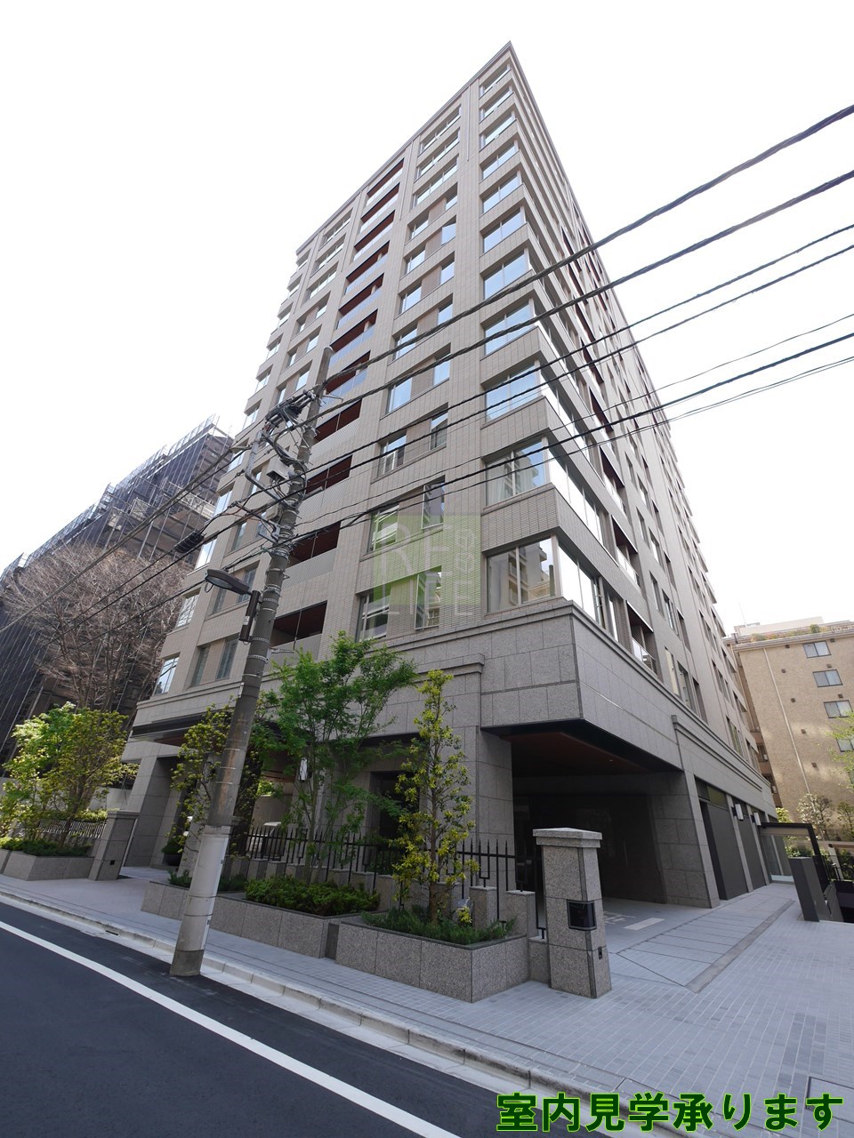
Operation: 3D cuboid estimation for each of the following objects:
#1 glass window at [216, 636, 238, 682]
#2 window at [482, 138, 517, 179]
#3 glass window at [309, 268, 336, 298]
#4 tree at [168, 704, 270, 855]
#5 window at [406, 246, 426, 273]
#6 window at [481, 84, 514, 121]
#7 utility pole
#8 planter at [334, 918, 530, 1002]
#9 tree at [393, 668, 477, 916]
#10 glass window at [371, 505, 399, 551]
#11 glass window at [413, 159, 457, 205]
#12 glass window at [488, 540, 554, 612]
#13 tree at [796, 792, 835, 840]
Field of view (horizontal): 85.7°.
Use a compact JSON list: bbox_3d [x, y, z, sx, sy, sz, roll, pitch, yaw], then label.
[{"bbox_3d":[-8.262,3.782,19.412,1.017,1.919,0.140,-18,-36,34],"label":"glass window"},{"bbox_3d":[3.718,-20.652,23.529,2.082,2.148,0.140,-18,-36,34],"label":"window"},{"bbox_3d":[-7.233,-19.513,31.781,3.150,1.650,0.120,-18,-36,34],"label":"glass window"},{"bbox_3d":[-4.760,4.944,10.685,1.850,3.650,1.750,-18,-36,34],"label":"tree"},{"bbox_3d":[-0.575,-16.448,24.831,1.673,2.132,0.140,-18,-36,34],"label":"window"},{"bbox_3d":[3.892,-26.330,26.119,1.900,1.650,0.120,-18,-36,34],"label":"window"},{"bbox_3d":[-2.791,-0.262,8.823,0.400,12.300,0.400,-18,-36,34],"label":"utility pole"},{"bbox_3d":[0.070,5.043,6.125,2.120,0.470,1.320,-18,-36,34],"label":"planter"},{"bbox_3d":[0.173,3.281,7.103,1.200,3.500,1.200,3,-29,1],"label":"tree"},{"bbox_3d":[-1.466,-1.437,16.320,1.130,1.616,0.130,-18,-36,34],"label":"glass window"},{"bbox_3d":[0.560,-23.090,27.794,3.558,2.132,0.140,-18,-36,34],"label":"glass window"},{"bbox_3d":[2.274,0.160,11.358,1.850,1.640,0.120,-18,-36,34],"label":"glass window"},{"bbox_3d":[29.705,19.579,35.191,2.300,4.400,2.300,-18,-36,34],"label":"tree"}]

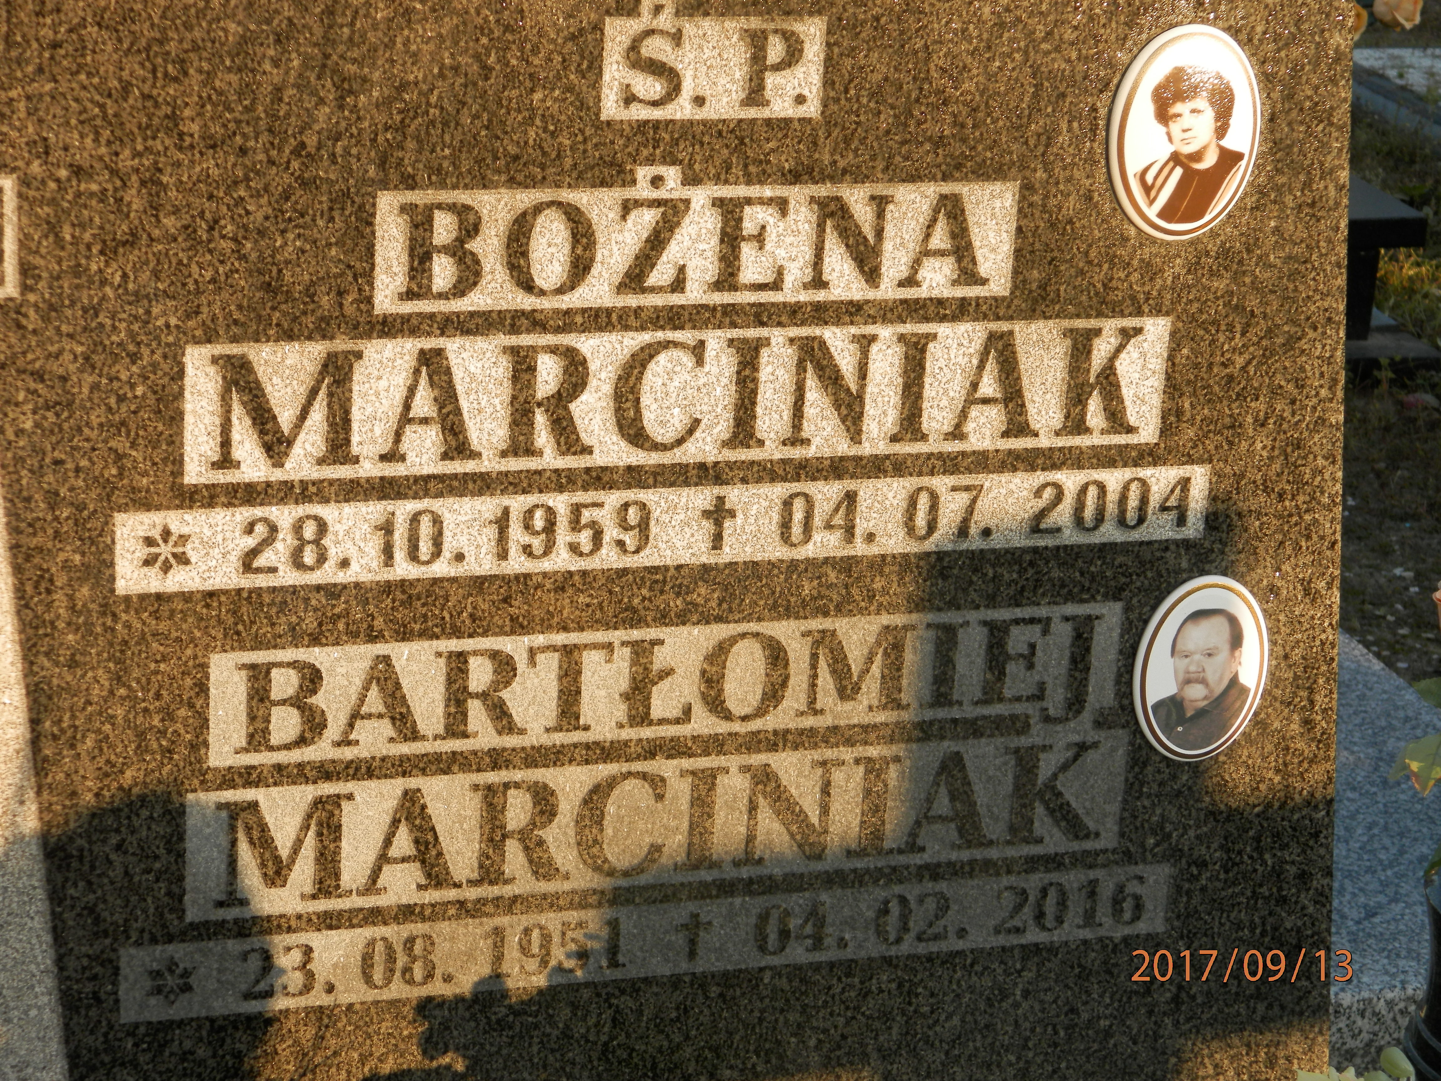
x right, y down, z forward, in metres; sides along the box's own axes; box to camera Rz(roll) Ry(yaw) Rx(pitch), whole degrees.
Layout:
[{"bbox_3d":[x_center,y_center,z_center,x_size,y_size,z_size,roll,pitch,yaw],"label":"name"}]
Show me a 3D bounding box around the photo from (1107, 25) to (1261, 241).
[{"bbox_3d":[0.254,-0.221,1.859,0.088,0.119,0.009,-3,19,-17],"label":"photo"}]

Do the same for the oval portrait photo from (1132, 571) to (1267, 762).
[{"bbox_3d":[0.279,0.075,1.973,0.085,0.115,0.009,-3,19,-17],"label":"oval portrait photo"}]

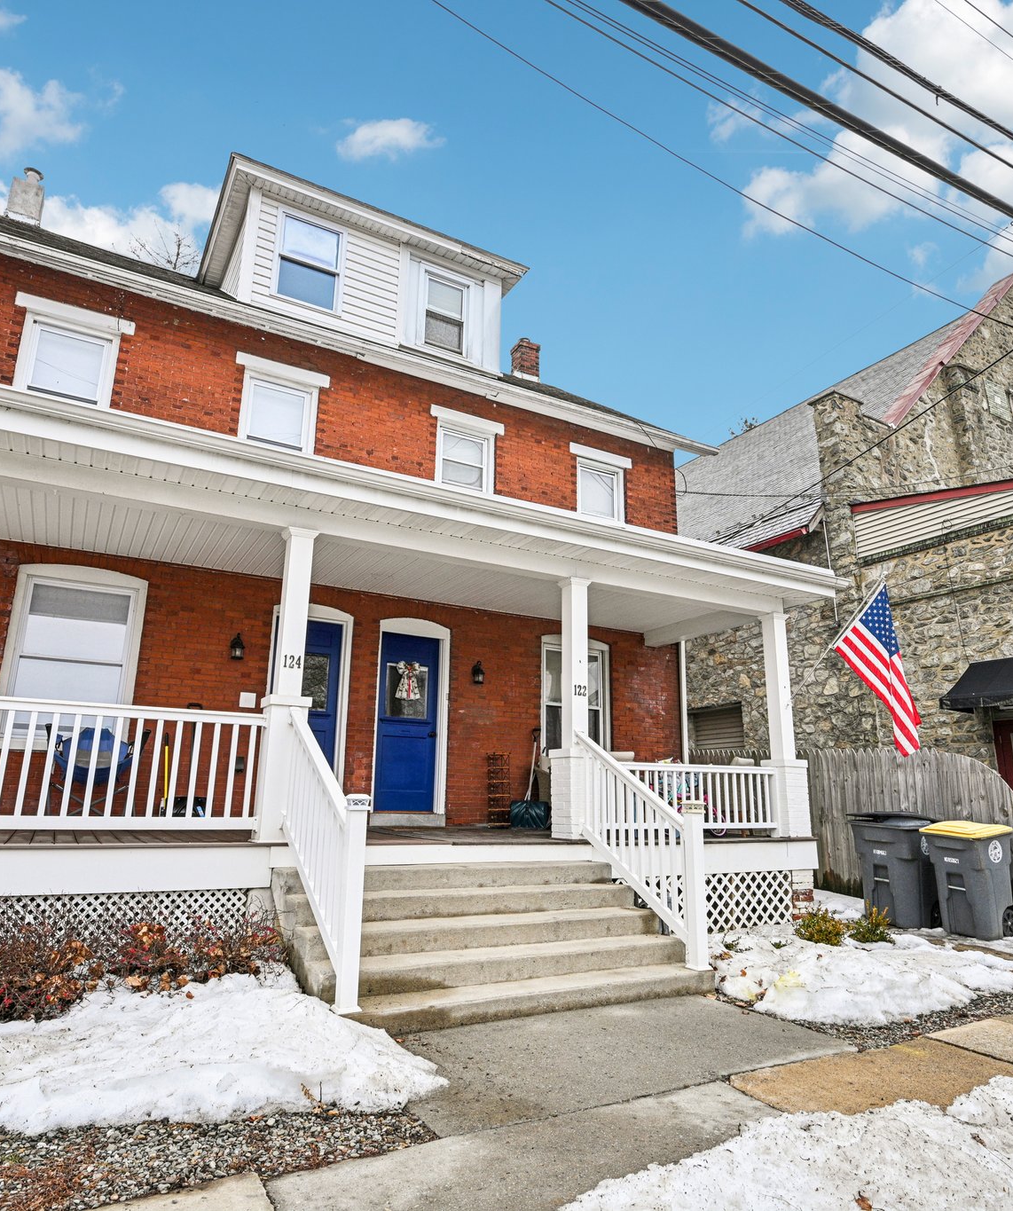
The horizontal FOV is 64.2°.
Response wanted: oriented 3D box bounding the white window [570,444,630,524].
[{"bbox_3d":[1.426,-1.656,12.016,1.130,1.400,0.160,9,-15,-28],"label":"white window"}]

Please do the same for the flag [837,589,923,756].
[{"bbox_3d":[3.877,0.694,8.510,0.250,1.800,0.930,9,-15,-28],"label":"flag"}]

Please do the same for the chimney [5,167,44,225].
[{"bbox_3d":[-7.606,-6.477,12.802,0.450,1.000,0.450,9,-15,-28],"label":"chimney"}]

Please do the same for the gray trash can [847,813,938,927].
[{"bbox_3d":[4.528,2.992,9.101,0.820,1.140,0.710,9,-15,-28],"label":"gray trash can"}]

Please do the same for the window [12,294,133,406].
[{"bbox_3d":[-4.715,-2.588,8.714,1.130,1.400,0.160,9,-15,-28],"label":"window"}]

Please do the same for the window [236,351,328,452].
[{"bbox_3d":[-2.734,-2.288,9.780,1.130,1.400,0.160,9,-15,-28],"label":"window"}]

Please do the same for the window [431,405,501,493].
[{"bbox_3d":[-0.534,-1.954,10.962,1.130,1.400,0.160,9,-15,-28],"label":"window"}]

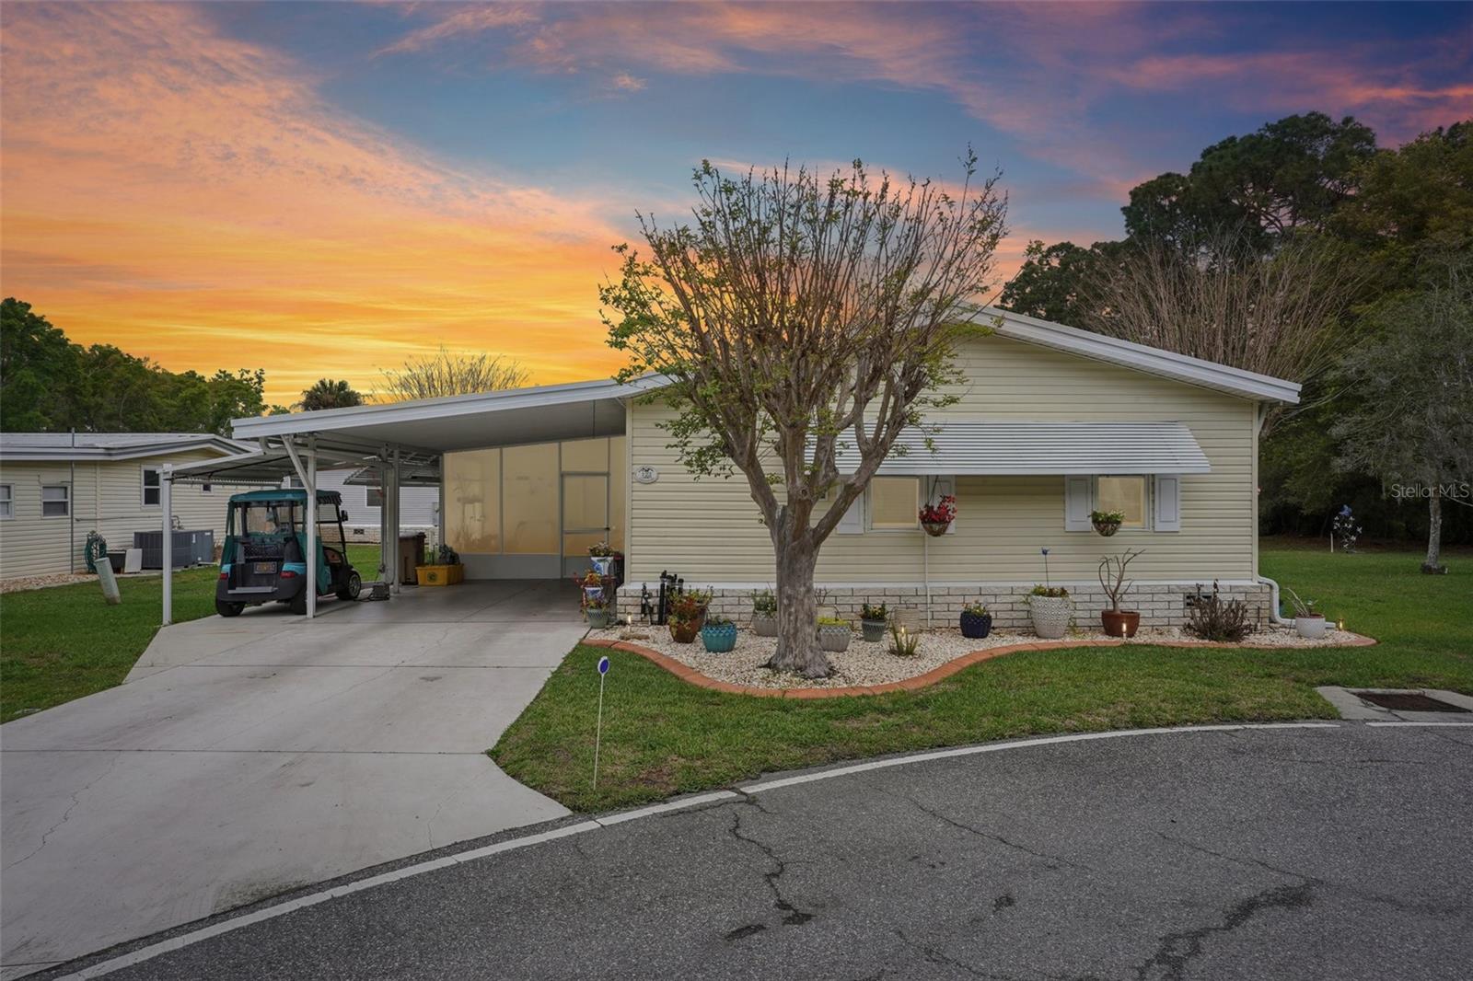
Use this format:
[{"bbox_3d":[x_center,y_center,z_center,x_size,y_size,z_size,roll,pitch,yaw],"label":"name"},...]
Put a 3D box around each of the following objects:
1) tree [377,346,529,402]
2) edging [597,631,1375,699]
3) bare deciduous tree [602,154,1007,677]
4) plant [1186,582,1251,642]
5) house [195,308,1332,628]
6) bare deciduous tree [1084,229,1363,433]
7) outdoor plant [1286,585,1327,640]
[{"bbox_3d":[-7.900,-1.150,24.000,4.400,5.800,4.300,0,0,0],"label":"tree"},{"bbox_3d":[2.780,1.690,8.750,8.950,0.110,3.000,0,0,0],"label":"edging"},{"bbox_3d":[0.640,-0.720,8.100,3.750,4.880,3.500,0,0,0],"label":"bare deciduous tree"},{"bbox_3d":[5.680,1.420,10.120,0.770,0.710,0.650,0,0,0],"label":"plant"},{"bbox_3d":[0.000,-0.300,16.500,13.700,4.100,12.400,0,0,0],"label":"house"},{"bbox_3d":[9.300,-1.650,16.500,5.400,6.750,5.200,0,0,0],"label":"bare deciduous tree"},{"bbox_3d":[6.780,1.440,10.200,0.480,0.620,0.420,0,0,0],"label":"outdoor plant"}]

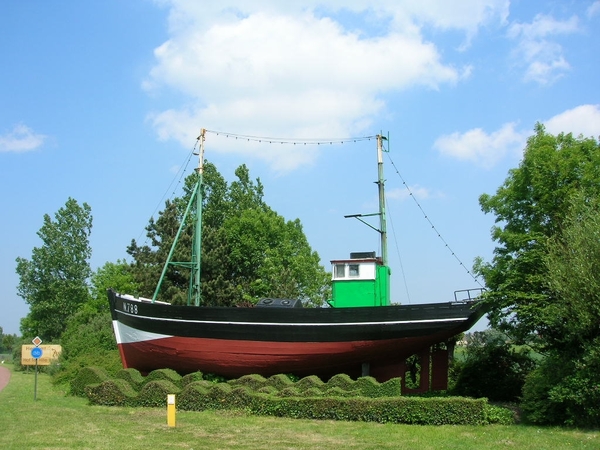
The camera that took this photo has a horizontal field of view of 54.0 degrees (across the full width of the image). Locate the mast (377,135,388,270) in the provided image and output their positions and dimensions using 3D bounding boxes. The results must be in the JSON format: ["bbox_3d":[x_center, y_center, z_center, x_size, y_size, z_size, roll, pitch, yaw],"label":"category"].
[{"bbox_3d":[2.529,-0.811,17.862,0.300,4.150,0.300,-3,-12,17],"label":"mast"}]

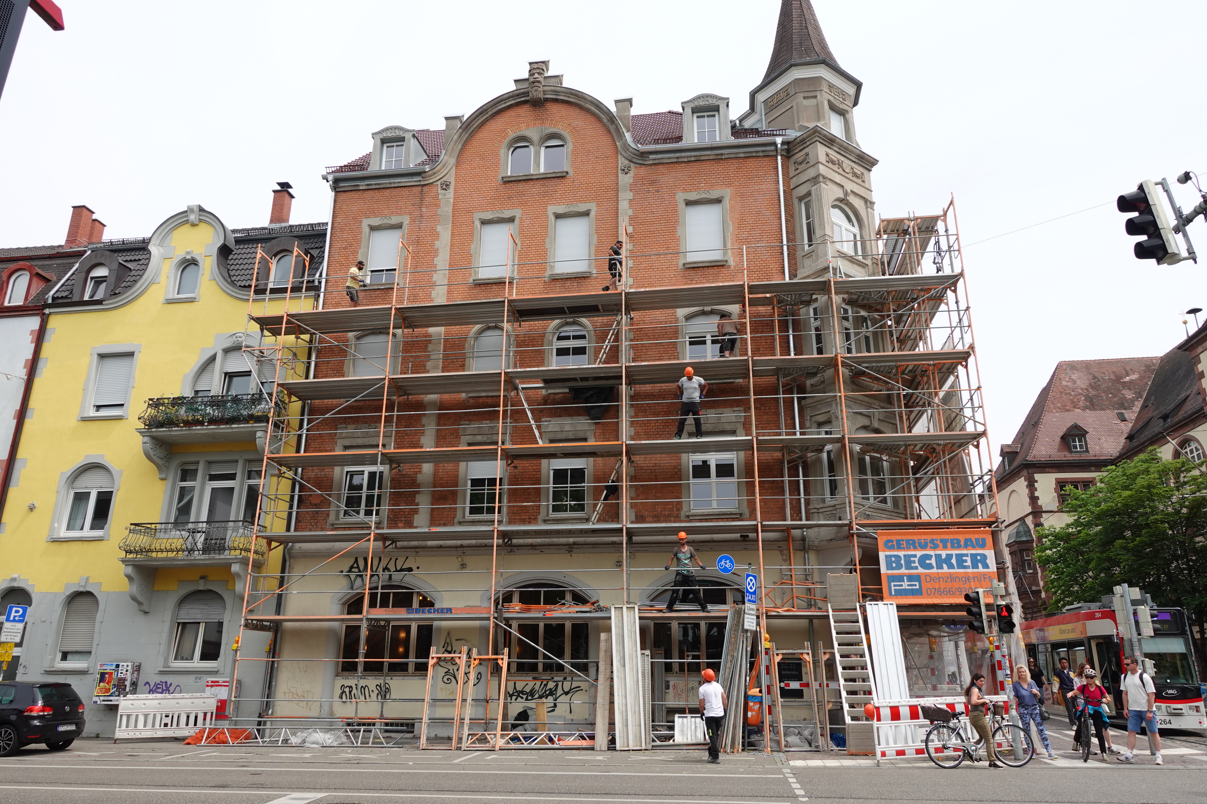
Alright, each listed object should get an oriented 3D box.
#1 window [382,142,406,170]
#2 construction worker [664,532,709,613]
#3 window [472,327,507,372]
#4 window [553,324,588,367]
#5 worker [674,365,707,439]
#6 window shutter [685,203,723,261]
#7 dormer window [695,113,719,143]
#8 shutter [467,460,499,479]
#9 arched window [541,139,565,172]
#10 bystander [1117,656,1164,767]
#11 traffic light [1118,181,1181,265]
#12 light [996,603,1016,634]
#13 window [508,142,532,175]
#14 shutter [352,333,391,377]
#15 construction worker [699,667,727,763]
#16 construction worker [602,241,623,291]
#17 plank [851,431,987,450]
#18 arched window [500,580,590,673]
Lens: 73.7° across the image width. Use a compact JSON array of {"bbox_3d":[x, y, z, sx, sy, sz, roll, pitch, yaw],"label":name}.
[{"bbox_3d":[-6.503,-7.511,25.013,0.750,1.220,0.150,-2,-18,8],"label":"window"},{"bbox_3d":[1.900,3.889,18.385,1.000,1.830,0.500,-2,-18,8],"label":"construction worker"},{"bbox_3d":[-3.113,-1.244,22.142,0.980,1.780,0.180,-2,-19,8],"label":"window"},{"bbox_3d":[-0.881,-1.289,21.802,0.960,1.780,0.180,-2,-19,8],"label":"window"},{"bbox_3d":[2.127,0.064,19.626,0.780,1.880,0.450,-2,-19,7],"label":"worker"},{"bbox_3d":[2.801,-4.738,22.342,1.020,1.800,0.120,-2,-19,8],"label":"window shutter"},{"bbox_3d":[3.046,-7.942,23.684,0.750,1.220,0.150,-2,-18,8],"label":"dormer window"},{"bbox_3d":[-3.110,1.626,21.372,0.980,0.840,0.080,-2,-18,8],"label":"shutter"},{"bbox_3d":[-1.493,-7.334,23.909,0.750,1.150,0.180,-2,-19,8],"label":"arched window"},{"bbox_3d":[9.692,5.538,14.574,0.440,1.831,0.560,13,-22,-34],"label":"bystander"},{"bbox_3d":[5.316,-1.740,7.854,0.340,0.800,0.280,-12,-14,17],"label":"traffic light"},{"bbox_3d":[8.027,4.322,16.060,0.280,0.590,0.250,-2,-18,8],"label":"light"},{"bbox_3d":[-2.456,-7.306,24.132,0.745,1.130,0.100,-2,-18,8],"label":"window"},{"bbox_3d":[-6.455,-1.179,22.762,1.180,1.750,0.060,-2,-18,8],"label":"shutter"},{"bbox_3d":[2.145,6.157,15.841,0.570,1.760,0.450,1,-18,-3],"label":"construction worker"},{"bbox_3d":[0.274,-3.504,21.269,0.600,1.720,0.520,-6,-19,19],"label":"construction worker"},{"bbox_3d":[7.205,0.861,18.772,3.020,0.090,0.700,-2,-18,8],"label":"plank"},{"bbox_3d":[-1.526,5.574,19.780,2.400,2.180,0.220,-2,-18,8],"label":"arched window"}]

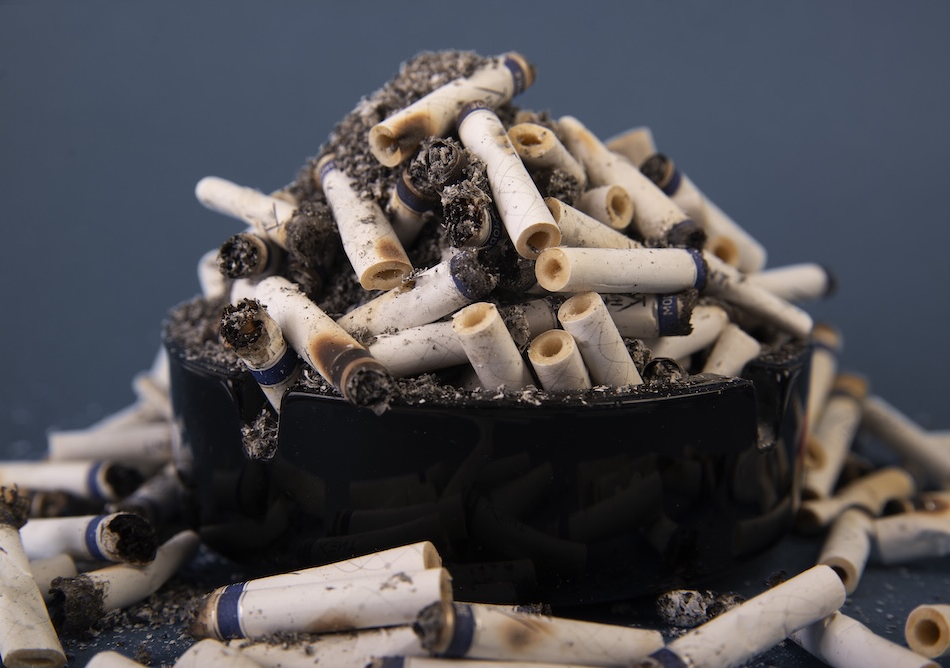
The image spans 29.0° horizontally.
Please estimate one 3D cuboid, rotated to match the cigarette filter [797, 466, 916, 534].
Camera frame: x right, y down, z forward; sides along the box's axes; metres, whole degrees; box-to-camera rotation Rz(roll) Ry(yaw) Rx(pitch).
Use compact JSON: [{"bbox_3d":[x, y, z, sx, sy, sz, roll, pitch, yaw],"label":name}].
[{"bbox_3d":[0.070,0.031,0.338,0.027,0.008,0.008,-14,17,-38],"label":"cigarette filter"}]

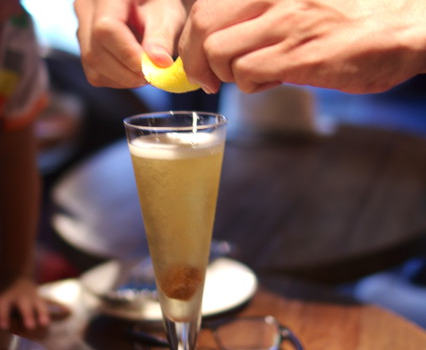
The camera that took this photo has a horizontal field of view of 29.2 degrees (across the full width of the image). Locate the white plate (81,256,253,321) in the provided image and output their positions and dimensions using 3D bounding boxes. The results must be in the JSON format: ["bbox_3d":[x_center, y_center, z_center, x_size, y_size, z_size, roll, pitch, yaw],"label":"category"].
[{"bbox_3d":[-0.043,0.117,0.803,0.173,0.020,0.173,-1,12,0],"label":"white plate"}]

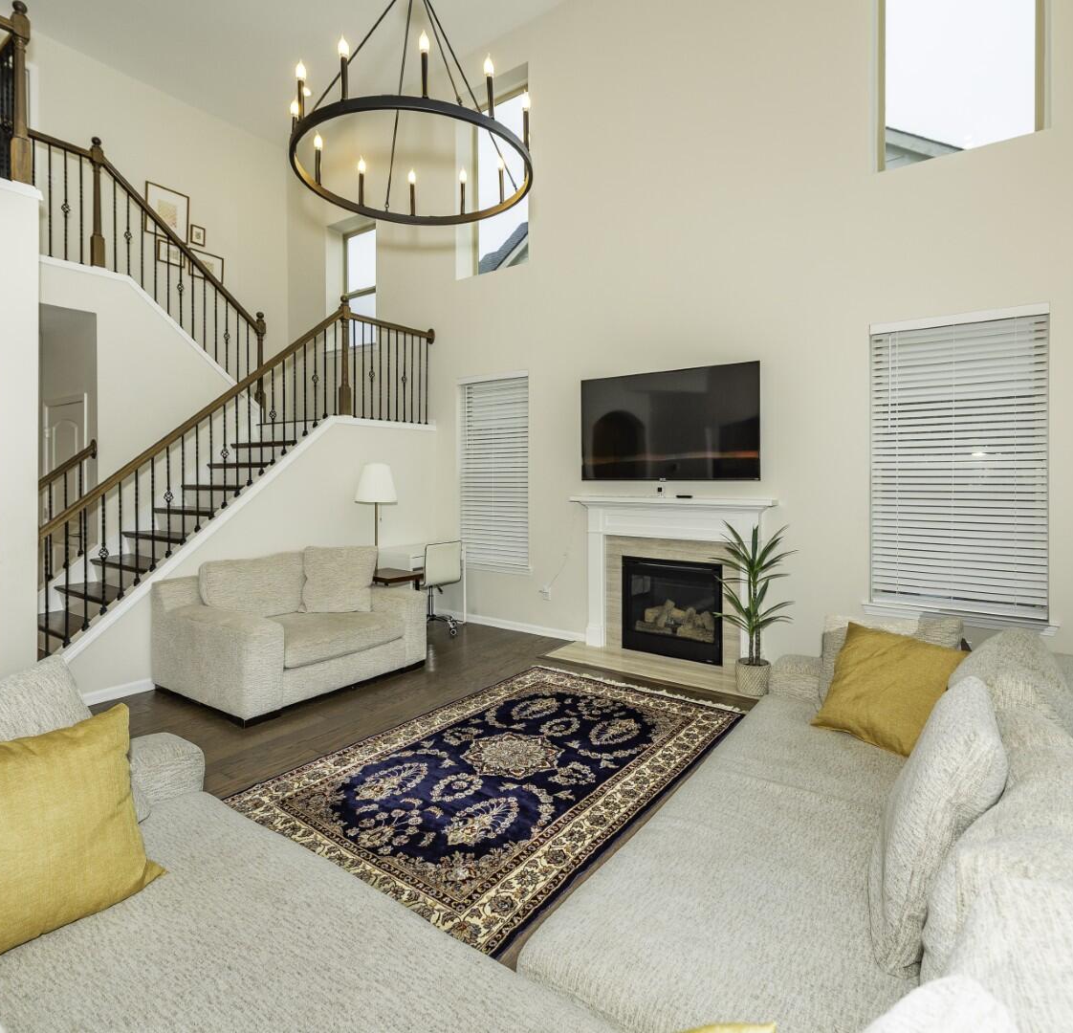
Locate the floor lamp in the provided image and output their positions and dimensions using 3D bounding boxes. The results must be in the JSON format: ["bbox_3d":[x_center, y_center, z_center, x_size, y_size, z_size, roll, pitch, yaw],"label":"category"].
[{"bbox_3d":[-1.358,0.329,5.119,0.358,1.580,0.358,2,4,36],"label":"floor lamp"}]

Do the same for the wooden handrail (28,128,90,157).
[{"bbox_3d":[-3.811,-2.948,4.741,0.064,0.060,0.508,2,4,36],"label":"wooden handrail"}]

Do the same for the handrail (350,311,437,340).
[{"bbox_3d":[-1.419,-1.873,6.012,0.079,0.074,1.001,2,4,36],"label":"handrail"}]

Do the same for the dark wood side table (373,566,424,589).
[{"bbox_3d":[-1.288,0.808,5.293,0.479,0.608,0.393,2,4,36],"label":"dark wood side table"}]

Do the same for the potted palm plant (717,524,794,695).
[{"bbox_3d":[1.460,0.594,4.086,0.515,1.137,0.501,2,4,36],"label":"potted palm plant"}]

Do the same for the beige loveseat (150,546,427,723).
[{"bbox_3d":[-1.724,0.723,4.390,1.115,0.887,1.473,2,4,36],"label":"beige loveseat"}]

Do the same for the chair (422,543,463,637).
[{"bbox_3d":[-0.976,0.661,5.627,0.543,0.858,0.529,2,4,36],"label":"chair"}]

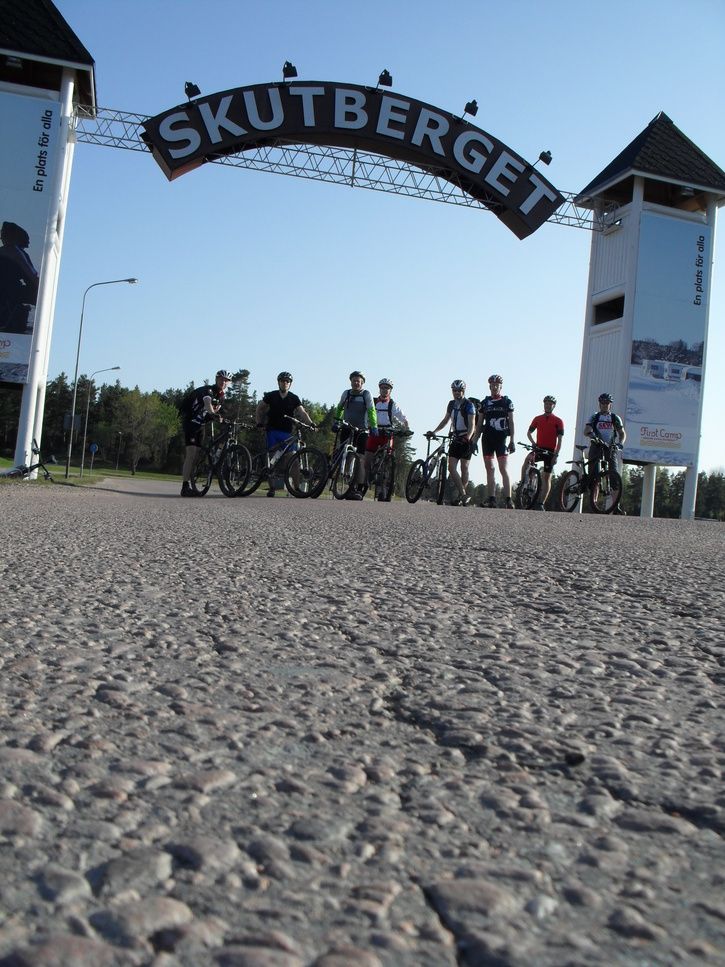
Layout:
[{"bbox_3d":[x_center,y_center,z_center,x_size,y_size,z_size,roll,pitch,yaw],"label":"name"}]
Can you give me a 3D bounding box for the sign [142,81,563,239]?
[{"bbox_3d":[0.007,-5.342,15.709,6.891,1.843,0.543,6,-1,-13],"label":"sign"}]

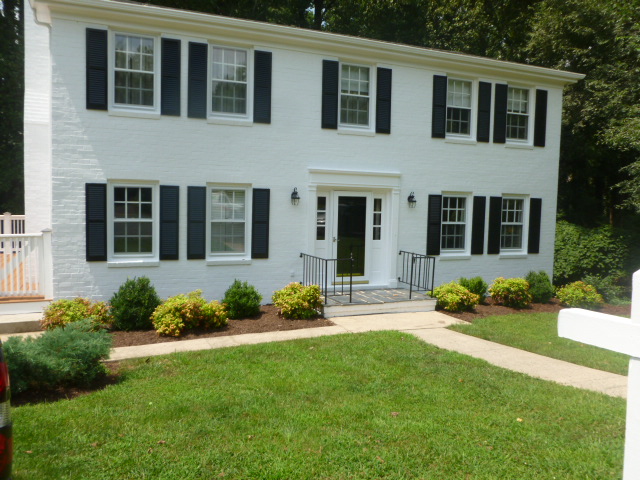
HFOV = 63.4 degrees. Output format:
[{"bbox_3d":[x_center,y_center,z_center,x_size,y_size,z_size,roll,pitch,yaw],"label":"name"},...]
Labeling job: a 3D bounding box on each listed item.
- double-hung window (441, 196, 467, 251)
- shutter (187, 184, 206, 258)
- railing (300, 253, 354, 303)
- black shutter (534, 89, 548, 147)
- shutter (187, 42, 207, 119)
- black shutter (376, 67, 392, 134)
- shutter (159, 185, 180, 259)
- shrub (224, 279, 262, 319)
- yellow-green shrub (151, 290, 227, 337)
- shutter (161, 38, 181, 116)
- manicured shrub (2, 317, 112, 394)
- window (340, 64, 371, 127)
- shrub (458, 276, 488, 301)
[{"bbox_3d":[3.224,-0.392,12.390,0.818,1.354,0.103,0,4,-22],"label":"double-hung window"},{"bbox_3d":[-2.401,-0.330,10.046,0.356,1.404,0.045,0,4,-22],"label":"shutter"},{"bbox_3d":[0.110,0.743,10.424,0.552,0.834,1.367,0,4,-22],"label":"railing"},{"bbox_3d":[5.550,-3.074,13.055,0.356,1.410,0.045,0,4,-22],"label":"black shutter"},{"bbox_3d":[-2.343,-3.049,9.941,0.356,1.414,0.040,0,4,-22],"label":"shutter"},{"bbox_3d":[1.413,-3.062,11.448,0.356,1.414,0.040,0,4,-22],"label":"black shutter"},{"bbox_3d":[-2.862,-0.319,9.871,0.357,1.410,0.040,0,4,-22],"label":"shutter"},{"bbox_3d":[-1.381,1.052,9.254,0.720,0.660,0.700,0,4,-22],"label":"shrub"},{"bbox_3d":[-2.117,1.118,8.216,1.220,0.606,0.950,0,4,-22],"label":"yellow-green shrub"},{"bbox_3d":[-2.799,-3.041,9.732,0.355,1.418,0.040,0,4,-22],"label":"shutter"},{"bbox_3d":[-3.140,1.327,6.290,1.246,0.693,1.265,0,4,-22],"label":"manicured shrub"},{"bbox_3d":[0.772,-3.126,11.202,0.780,1.340,0.100,0,4,-22],"label":"window"},{"bbox_3d":[3.569,1.134,12.115,0.750,0.628,0.731,0,4,-22],"label":"shrub"}]

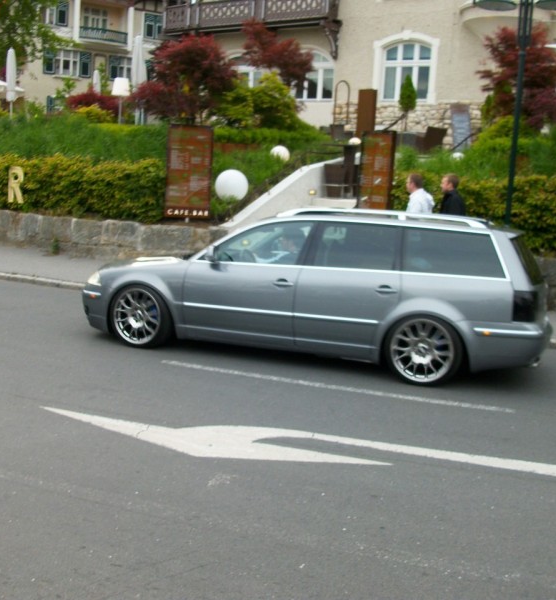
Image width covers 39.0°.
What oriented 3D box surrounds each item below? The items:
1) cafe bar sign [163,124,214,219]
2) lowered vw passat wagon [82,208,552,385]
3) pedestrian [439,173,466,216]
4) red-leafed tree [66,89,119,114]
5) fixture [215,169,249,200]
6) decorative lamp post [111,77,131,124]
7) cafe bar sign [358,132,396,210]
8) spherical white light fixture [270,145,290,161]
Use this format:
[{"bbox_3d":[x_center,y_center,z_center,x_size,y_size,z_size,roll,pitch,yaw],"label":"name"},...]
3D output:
[{"bbox_3d":[-1.540,-2.219,13.600,0.800,1.620,0.100,5,7,8],"label":"cafe bar sign"},{"bbox_3d":[0.307,-0.182,7.730,4.680,1.430,1.790,6,8,19],"label":"lowered vw passat wagon"},{"bbox_3d":[2.282,-0.788,10.512,0.420,1.790,0.500,6,8,18],"label":"pedestrian"},{"bbox_3d":[-5.650,-5.717,24.094,1.700,1.500,1.600,5,7,15],"label":"red-leafed tree"},{"bbox_3d":[-0.831,-2.040,14.100,0.600,0.600,0.600,3,7,0],"label":"fixture"},{"bbox_3d":[-4.246,-5.143,21.103,0.480,1.650,0.480,6,8,20],"label":"decorative lamp post"},{"bbox_3d":[1.503,-1.798,12.302,0.100,1.620,0.800,-2,9,-37],"label":"cafe bar sign"},{"bbox_3d":[0.046,-3.057,16.600,0.425,0.425,0.425,3,7,0],"label":"spherical white light fixture"}]

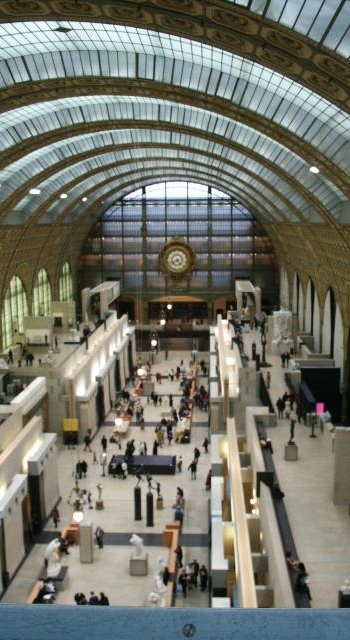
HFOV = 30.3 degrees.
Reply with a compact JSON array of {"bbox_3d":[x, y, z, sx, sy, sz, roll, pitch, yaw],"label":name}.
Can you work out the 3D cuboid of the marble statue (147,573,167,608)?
[{"bbox_3d":[-1.036,16.080,38.314,1.150,2.301,1.100,0,9,3],"label":"marble statue"}]

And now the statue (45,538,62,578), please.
[{"bbox_3d":[-7.882,15.339,41.928,1.000,2.453,0.950,0,9,3],"label":"statue"}]

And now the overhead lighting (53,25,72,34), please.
[{"bbox_3d":[-4.620,-11.918,26.576,0.780,0.200,0.780,0,9,3],"label":"overhead lighting"}]

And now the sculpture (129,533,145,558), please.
[{"bbox_3d":[-2.509,15.158,43.309,0.900,1.563,0.750,0,9,3],"label":"sculpture"}]

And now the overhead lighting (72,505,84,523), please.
[{"bbox_3d":[-4.454,9.042,29.928,0.500,0.620,0.500,0,9,3],"label":"overhead lighting"}]

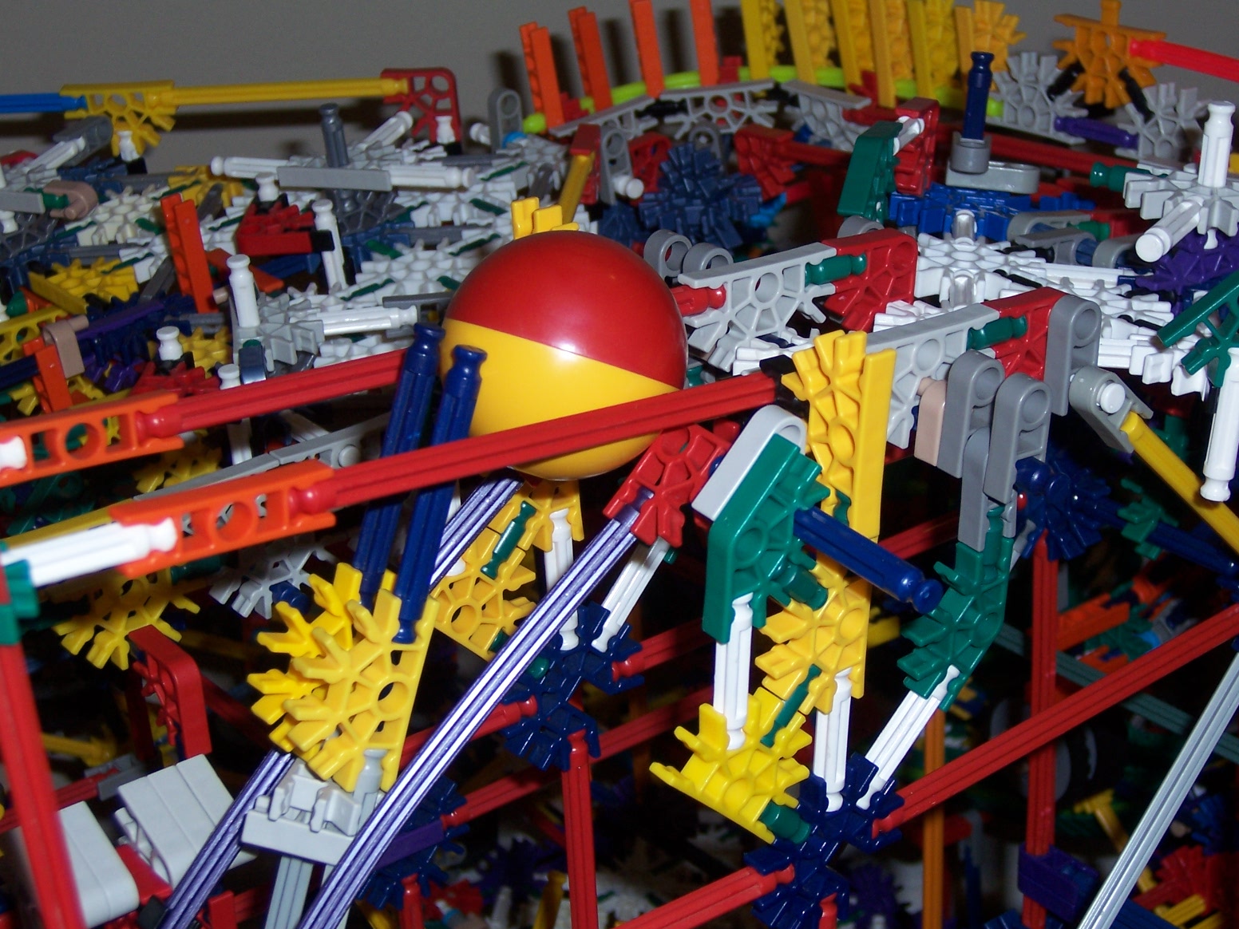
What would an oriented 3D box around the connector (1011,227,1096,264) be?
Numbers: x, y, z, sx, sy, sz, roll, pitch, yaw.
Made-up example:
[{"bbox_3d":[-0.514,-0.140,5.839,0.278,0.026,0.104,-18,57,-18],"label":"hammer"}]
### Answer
[{"bbox_3d":[0.129,-0.063,0.765,0.024,0.010,0.006,-11,23,-27],"label":"connector"}]

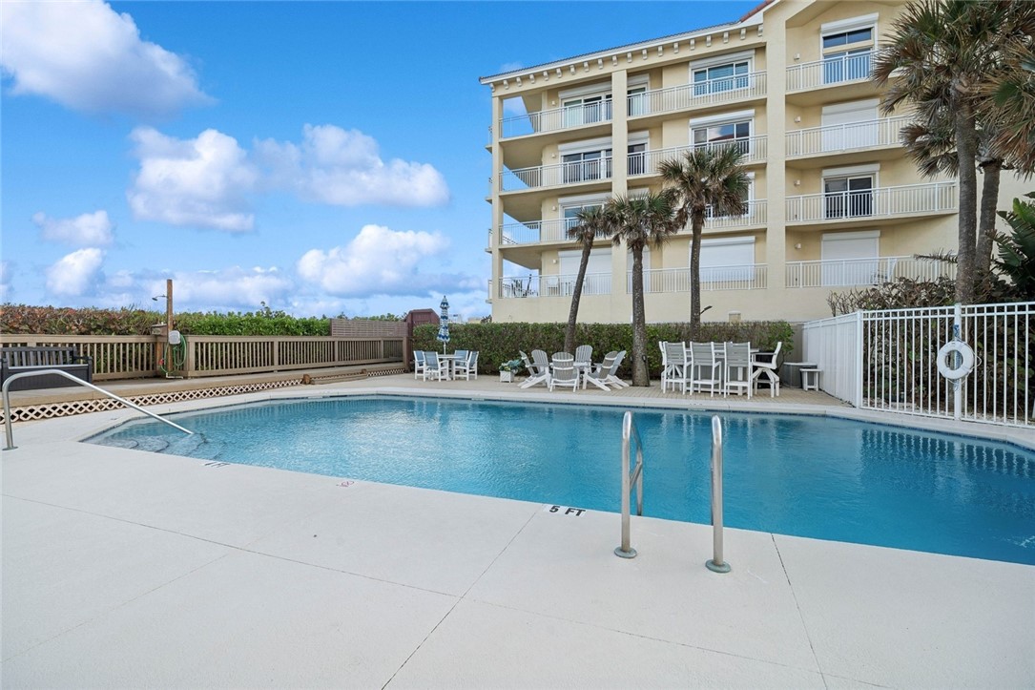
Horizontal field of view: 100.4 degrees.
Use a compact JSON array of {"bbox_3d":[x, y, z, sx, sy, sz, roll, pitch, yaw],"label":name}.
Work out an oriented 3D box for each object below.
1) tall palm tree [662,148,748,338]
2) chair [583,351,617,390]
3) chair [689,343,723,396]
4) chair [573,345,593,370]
[{"bbox_3d":[5.607,-2.399,12.830,2.700,7.100,2.600,0,0,0],"label":"tall palm tree"},{"bbox_3d":[2.171,0.667,11.247,0.860,0.970,0.760,0,0,38],"label":"chair"},{"bbox_3d":[4.335,0.554,9.970,0.510,1.220,0.630,0,0,37],"label":"chair"},{"bbox_3d":[1.981,0.598,12.947,0.730,1.090,0.800,0,0,27],"label":"chair"}]

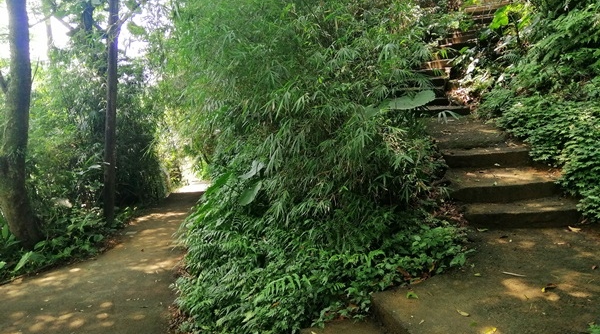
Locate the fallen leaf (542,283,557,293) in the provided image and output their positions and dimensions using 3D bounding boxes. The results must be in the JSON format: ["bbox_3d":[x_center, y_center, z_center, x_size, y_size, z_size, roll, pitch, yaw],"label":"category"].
[{"bbox_3d":[1.910,0.922,3.450,0.090,0.040,0.065,0,3,0],"label":"fallen leaf"}]

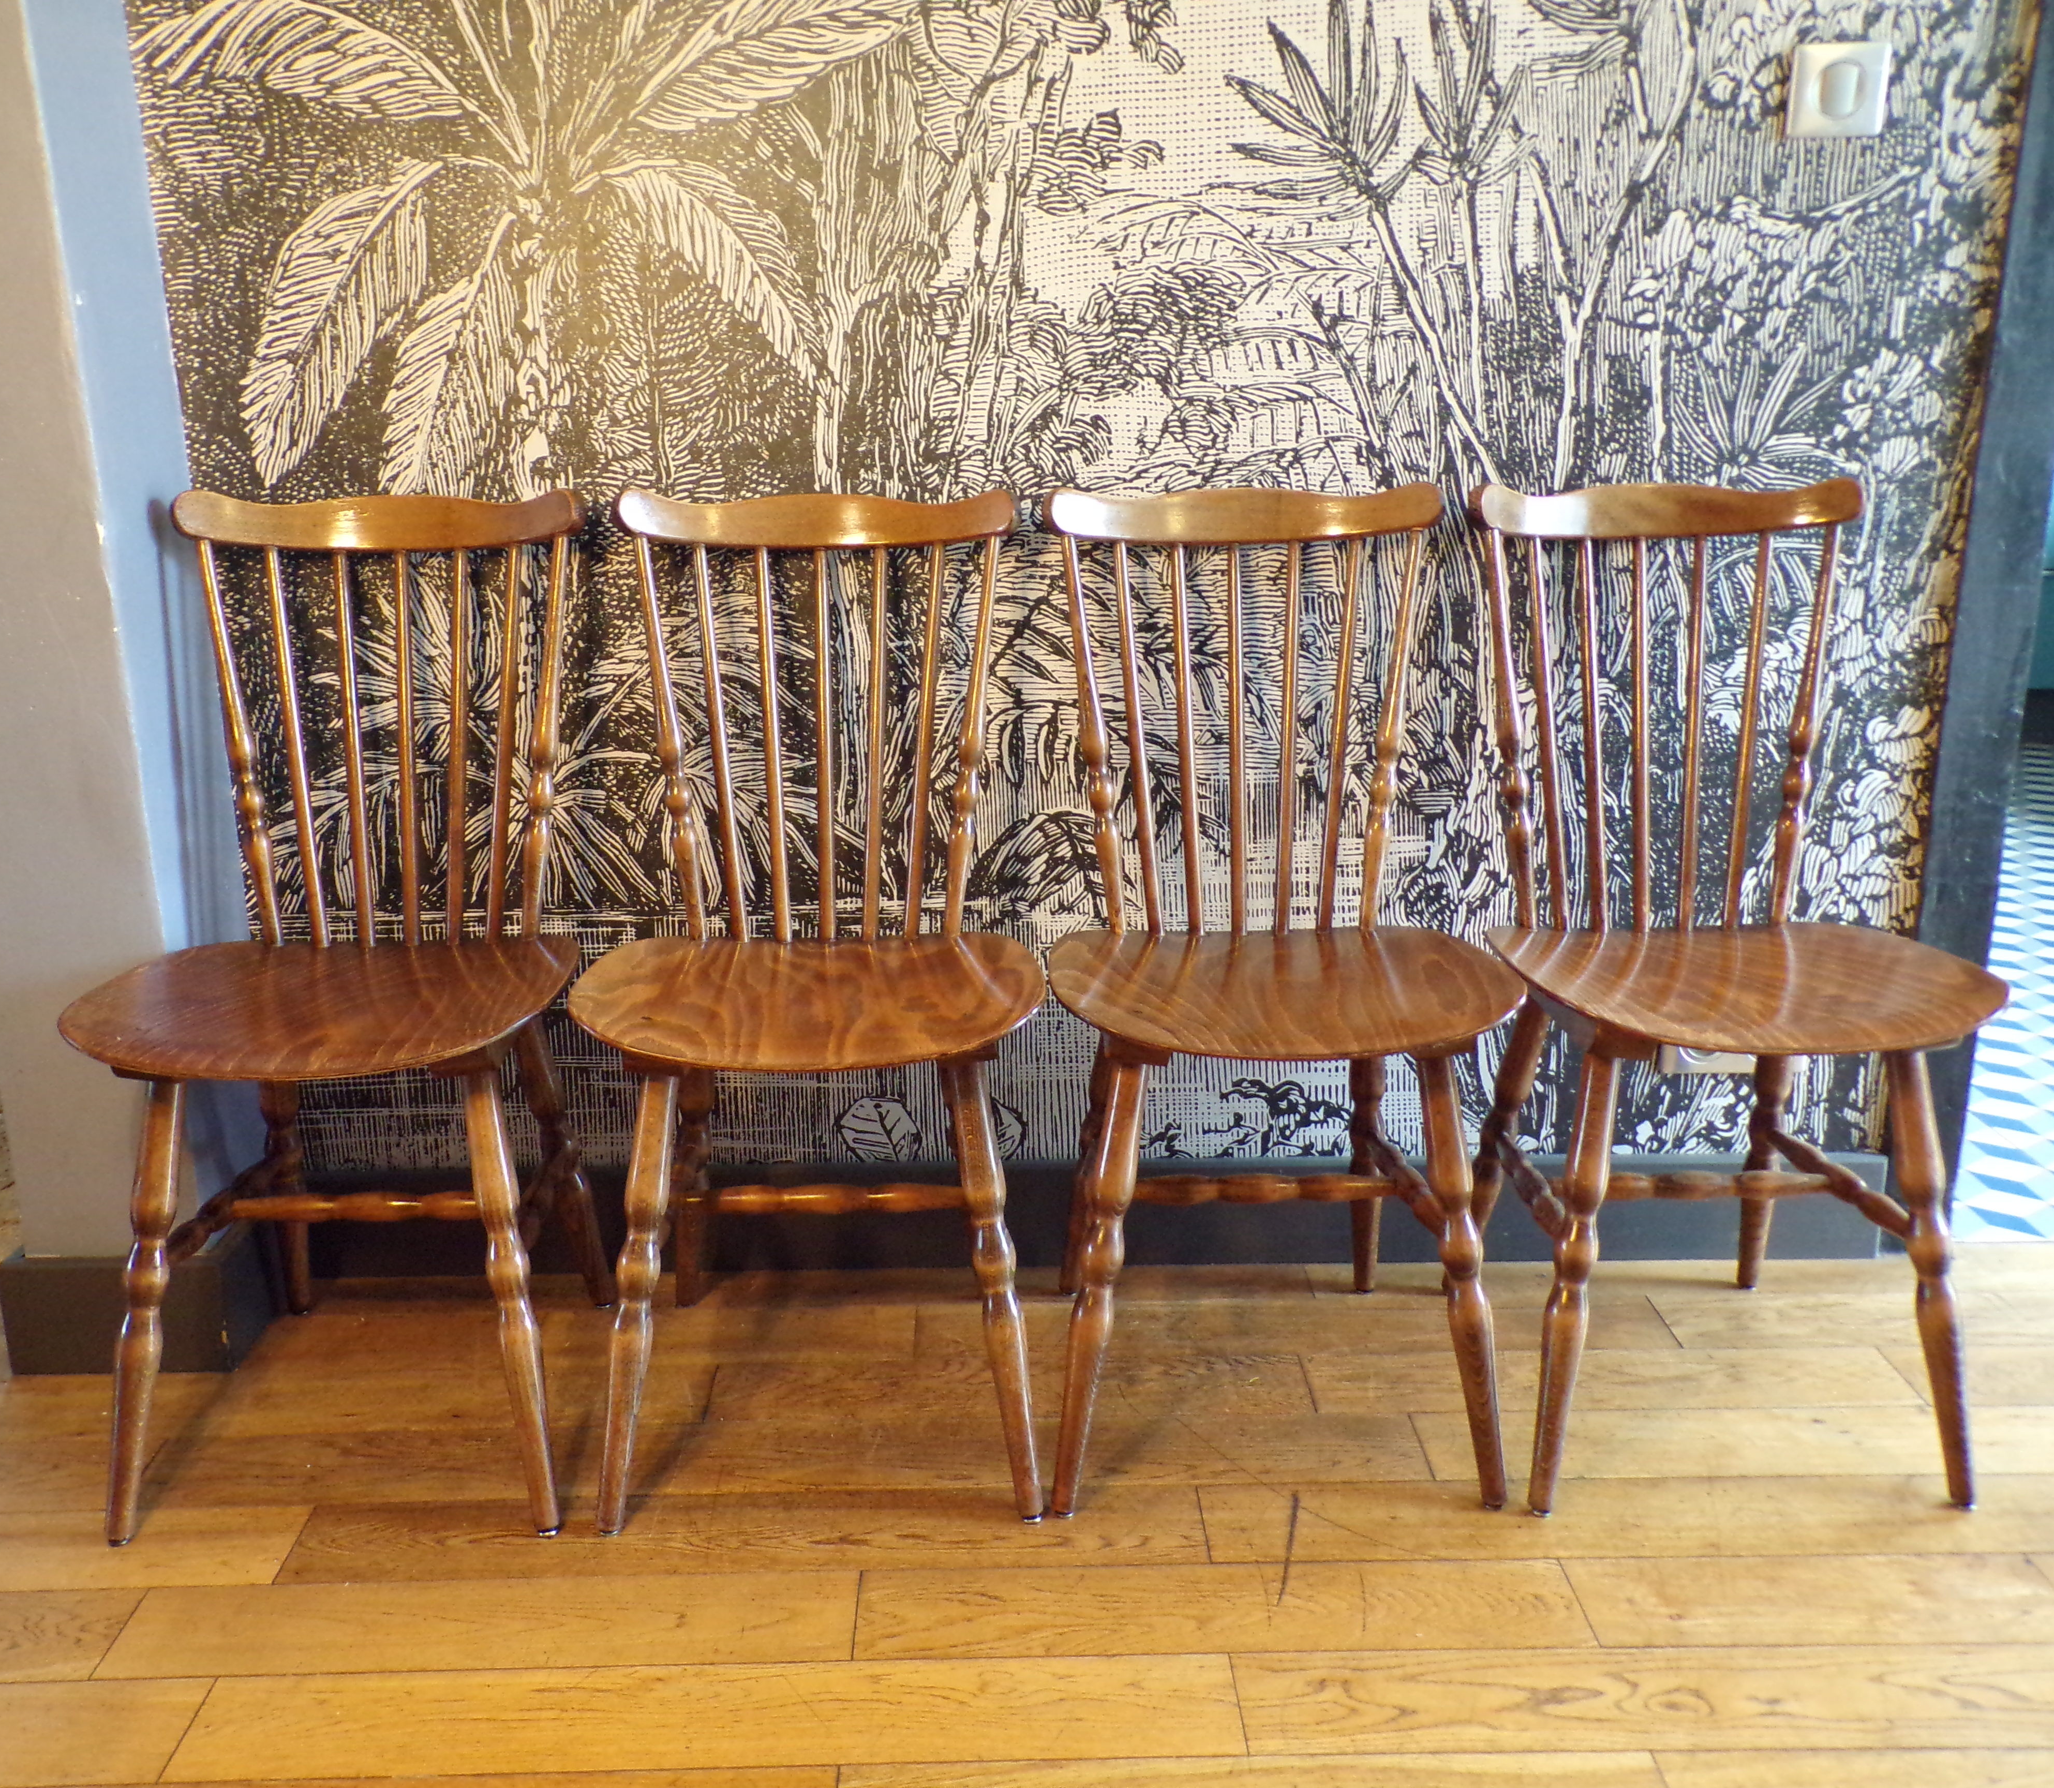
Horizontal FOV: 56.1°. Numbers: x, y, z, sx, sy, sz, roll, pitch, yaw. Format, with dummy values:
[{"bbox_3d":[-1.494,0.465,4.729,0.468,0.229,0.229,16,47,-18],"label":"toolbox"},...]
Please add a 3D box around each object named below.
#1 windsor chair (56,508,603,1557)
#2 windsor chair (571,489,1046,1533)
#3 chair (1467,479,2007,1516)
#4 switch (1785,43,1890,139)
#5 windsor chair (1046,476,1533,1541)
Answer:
[{"bbox_3d":[-0.615,0.089,1.778,0.430,0.864,0.468,-1,17,-1],"label":"windsor chair"},{"bbox_3d":[-0.192,0.084,1.787,0.430,0.864,0.468,-1,17,-2],"label":"windsor chair"},{"bbox_3d":[0.637,0.075,1.804,0.430,0.864,0.468,-1,17,-2],"label":"chair"},{"bbox_3d":[0.762,-0.753,1.806,0.083,0.082,0.012,-1,17,-1],"label":"switch"},{"bbox_3d":[0.221,0.077,1.803,0.430,0.864,0.468,-1,17,-2],"label":"windsor chair"}]

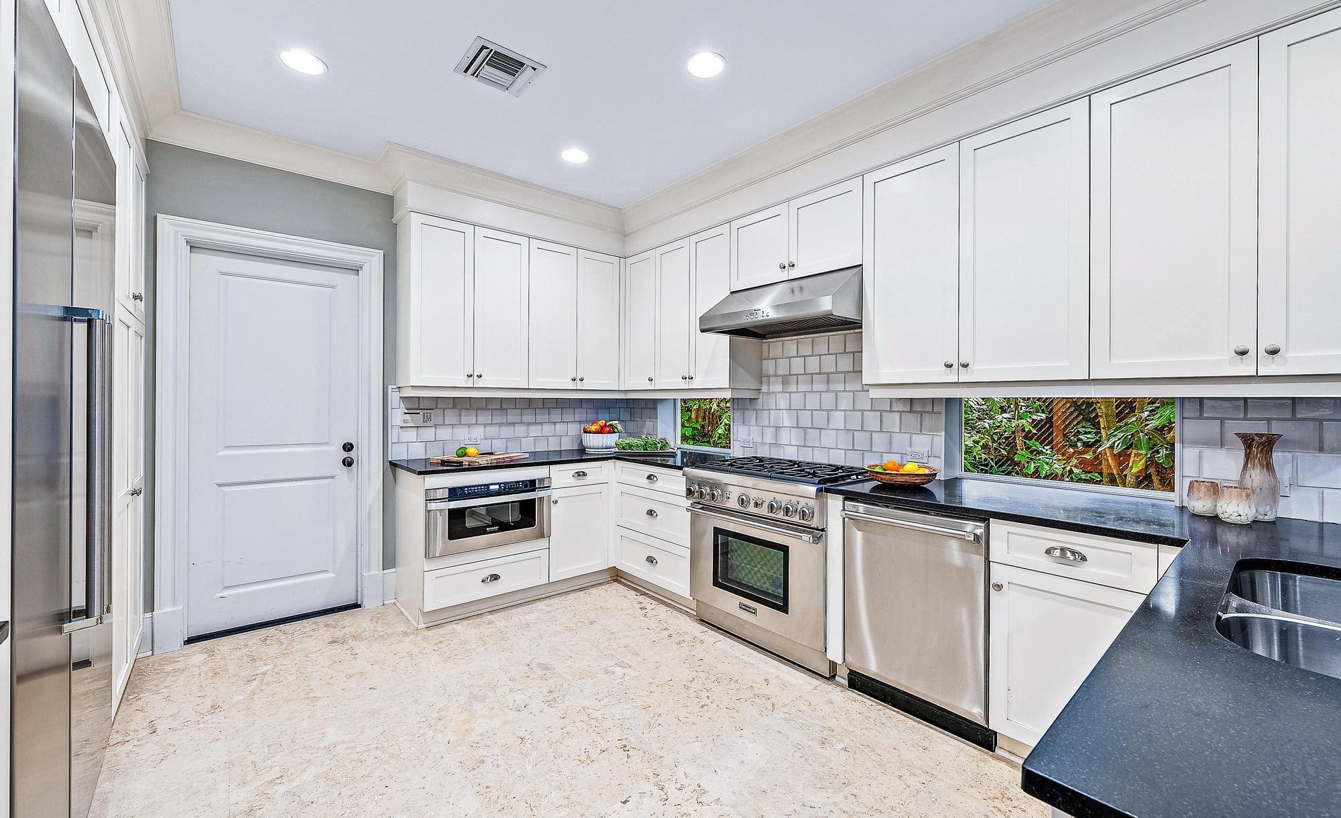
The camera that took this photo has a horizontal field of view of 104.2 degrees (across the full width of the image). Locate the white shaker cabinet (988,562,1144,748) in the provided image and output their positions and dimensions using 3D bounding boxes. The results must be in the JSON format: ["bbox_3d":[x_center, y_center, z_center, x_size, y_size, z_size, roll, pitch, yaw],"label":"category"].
[{"bbox_3d":[1.341,0.879,1.765,0.025,0.617,0.446,0,1,-40],"label":"white shaker cabinet"}]

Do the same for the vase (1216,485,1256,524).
[{"bbox_3d":[1.876,0.318,1.726,0.087,0.117,0.087,0,1,-40],"label":"vase"}]

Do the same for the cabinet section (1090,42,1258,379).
[{"bbox_3d":[1.711,-0.636,1.798,0.025,1.055,0.409,0,1,-40],"label":"cabinet section"}]

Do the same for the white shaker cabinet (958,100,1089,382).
[{"bbox_3d":[1.568,-0.658,2.269,0.330,1.079,0.467,0,1,-41],"label":"white shaker cabinet"}]

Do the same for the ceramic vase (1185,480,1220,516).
[{"bbox_3d":[1.942,0.328,1.905,0.086,0.121,0.086,0,1,-41],"label":"ceramic vase"}]

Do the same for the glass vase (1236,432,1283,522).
[{"bbox_3d":[2.061,0.238,1.829,0.114,0.302,0.114,0,1,-41],"label":"glass vase"}]

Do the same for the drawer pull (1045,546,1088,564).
[{"bbox_3d":[1.340,0.491,1.775,0.030,0.040,0.118,0,1,-41],"label":"drawer pull"}]

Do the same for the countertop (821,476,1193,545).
[{"bbox_3d":[1.392,0.403,2.221,0.665,0.037,1.215,0,1,-41],"label":"countertop"}]

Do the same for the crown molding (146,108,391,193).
[{"bbox_3d":[-2.225,-1.474,3.022,1.165,0.165,0.100,0,1,-41],"label":"crown molding"}]

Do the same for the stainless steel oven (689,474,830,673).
[{"bbox_3d":[0.635,0.819,2.957,0.720,0.930,0.915,0,1,-40],"label":"stainless steel oven"}]

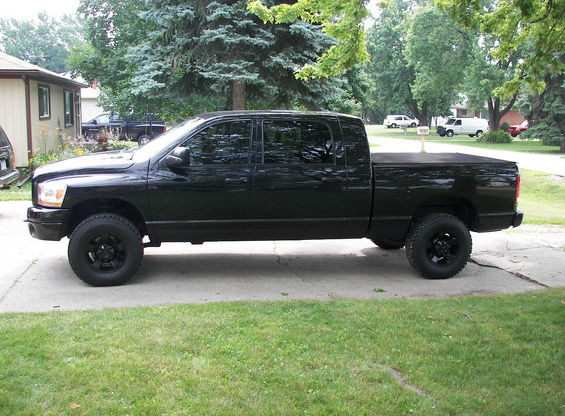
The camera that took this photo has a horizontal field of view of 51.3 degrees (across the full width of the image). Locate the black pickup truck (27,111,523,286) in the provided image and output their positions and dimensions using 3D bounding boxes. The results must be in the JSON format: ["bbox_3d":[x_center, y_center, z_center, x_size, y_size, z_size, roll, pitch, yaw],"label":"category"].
[{"bbox_3d":[-0.038,-0.260,8.026,6.280,2.070,2.060,0,9,-9],"label":"black pickup truck"}]

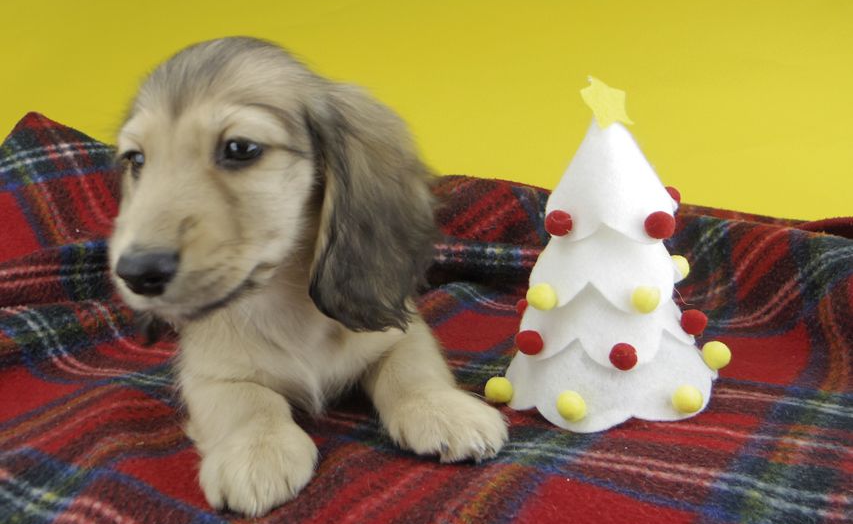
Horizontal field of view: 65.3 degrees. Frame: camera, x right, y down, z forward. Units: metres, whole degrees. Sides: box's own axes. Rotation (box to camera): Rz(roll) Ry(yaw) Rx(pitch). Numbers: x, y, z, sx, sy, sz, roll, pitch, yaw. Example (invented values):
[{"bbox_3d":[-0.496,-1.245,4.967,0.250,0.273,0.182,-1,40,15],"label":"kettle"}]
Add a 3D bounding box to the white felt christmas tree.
[{"bbox_3d":[0.082,-0.010,0.304,0.114,0.143,0.111,-3,17,9],"label":"white felt christmas tree"}]

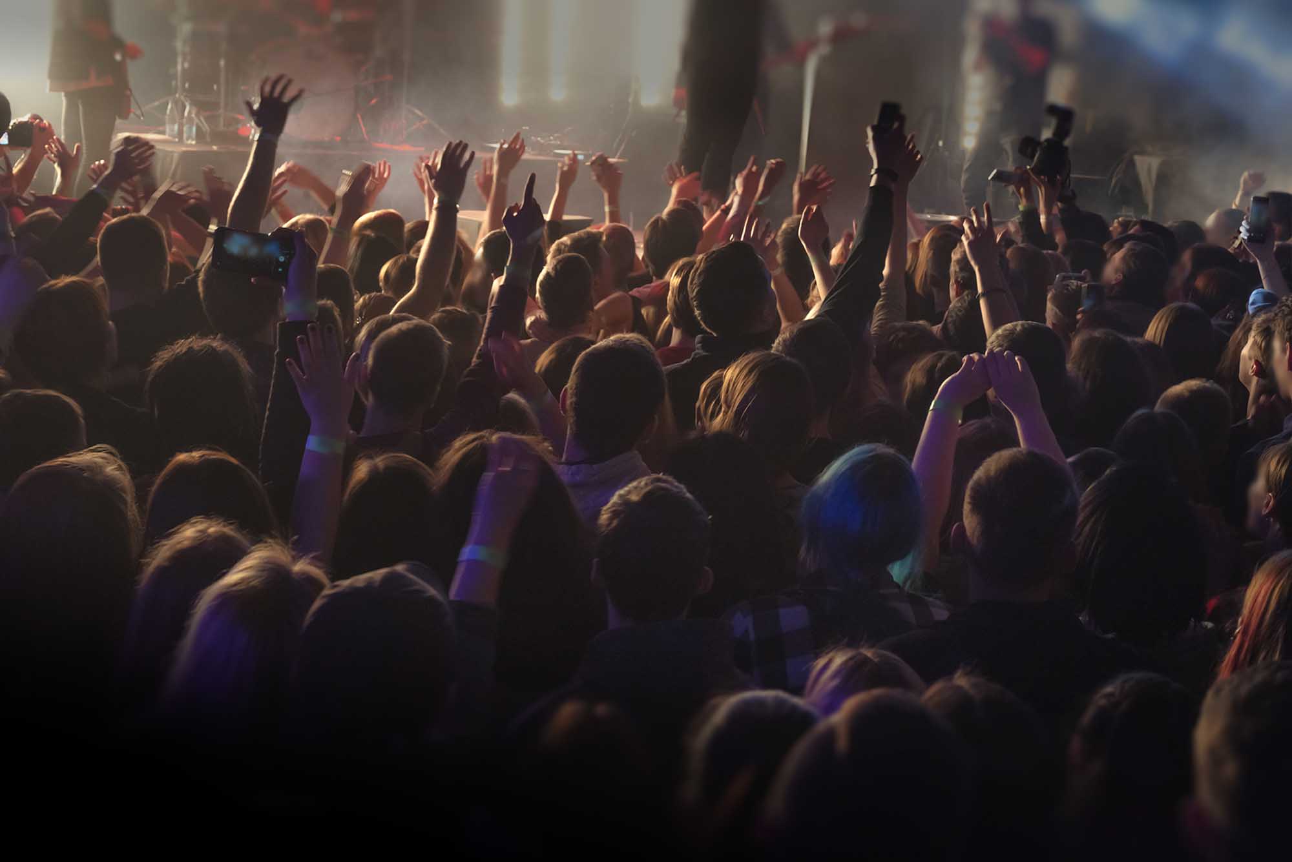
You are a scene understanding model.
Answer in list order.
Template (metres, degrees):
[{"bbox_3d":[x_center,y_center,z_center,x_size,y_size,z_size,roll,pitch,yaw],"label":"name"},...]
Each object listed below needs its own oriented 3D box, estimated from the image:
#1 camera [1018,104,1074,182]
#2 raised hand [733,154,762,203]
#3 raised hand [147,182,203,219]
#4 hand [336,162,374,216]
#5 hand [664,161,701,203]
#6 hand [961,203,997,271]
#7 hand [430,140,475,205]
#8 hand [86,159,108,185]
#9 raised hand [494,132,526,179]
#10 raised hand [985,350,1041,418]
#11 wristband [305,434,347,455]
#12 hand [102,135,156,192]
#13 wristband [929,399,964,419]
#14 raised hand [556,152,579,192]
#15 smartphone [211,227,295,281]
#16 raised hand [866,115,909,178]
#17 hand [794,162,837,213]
[{"bbox_3d":[1.403,-1.011,7.300,0.140,0.250,0.165,3,13,-46],"label":"camera"},{"bbox_3d":[0.385,-0.960,7.900,0.075,0.175,0.070,18,-1,-3],"label":"raised hand"},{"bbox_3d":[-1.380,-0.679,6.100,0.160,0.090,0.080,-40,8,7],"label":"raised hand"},{"bbox_3d":[-0.853,-0.710,6.100,0.090,0.160,0.080,25,10,14],"label":"hand"},{"bbox_3d":[0.152,-1.030,8.600,0.140,0.165,0.090,5,-1,-1],"label":"hand"},{"bbox_3d":[0.865,-0.503,5.400,0.090,0.175,0.070,-5,11,1],"label":"hand"},{"bbox_3d":[-0.529,-0.708,5.700,0.115,0.180,0.070,6,10,-1],"label":"hand"},{"bbox_3d":[-1.924,-0.901,7.300,0.085,0.120,0.070,6,6,0],"label":"hand"},{"bbox_3d":[-0.452,-0.913,6.900,0.090,0.155,0.080,14,11,12],"label":"raised hand"},{"bbox_3d":[0.661,-0.086,3.750,0.088,0.112,0.085,-15,3,-6],"label":"raised hand"},{"bbox_3d":[-0.538,0.022,3.500,0.062,0.025,0.050,7,9,-1],"label":"wristband"},{"bbox_3d":[-1.369,-0.707,5.500,0.100,0.175,0.080,41,8,1],"label":"hand"},{"bbox_3d":[0.540,-0.039,3.750,0.060,0.024,0.050,23,-6,5],"label":"wristband"},{"bbox_3d":[-0.334,-1.107,8.900,0.080,0.170,0.070,12,-1,-2],"label":"raised hand"},{"bbox_3d":[-0.717,-0.324,3.800,0.152,0.076,0.010,9,5,-3],"label":"smartphone"},{"bbox_3d":[0.533,-0.629,4.600,0.090,0.145,0.090,3,11,-1],"label":"raised hand"},{"bbox_3d":[0.518,-0.746,6.400,0.120,0.155,0.080,15,10,-3],"label":"hand"}]

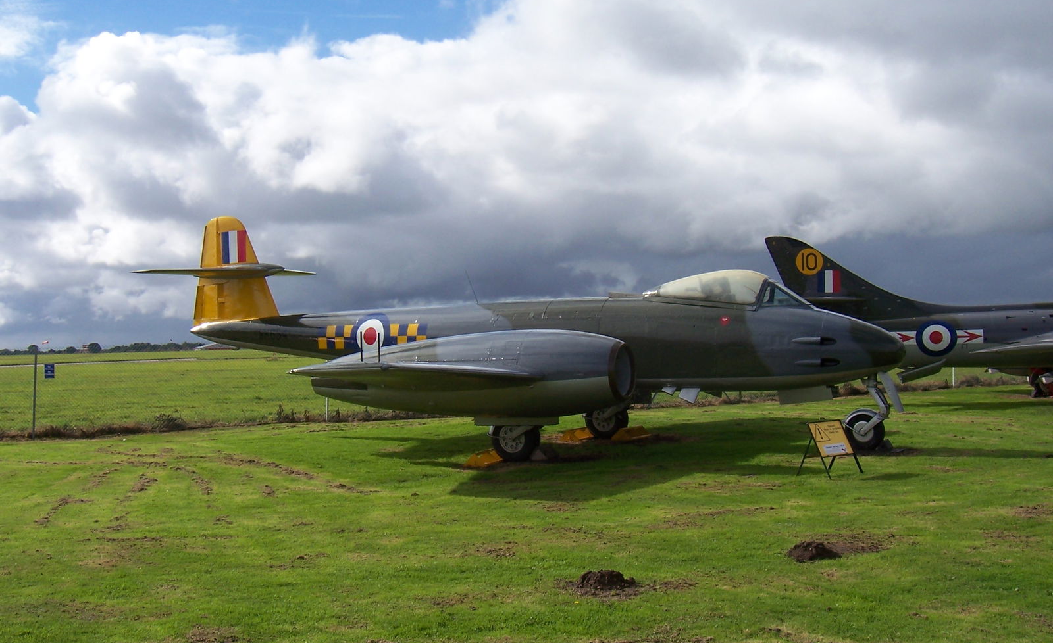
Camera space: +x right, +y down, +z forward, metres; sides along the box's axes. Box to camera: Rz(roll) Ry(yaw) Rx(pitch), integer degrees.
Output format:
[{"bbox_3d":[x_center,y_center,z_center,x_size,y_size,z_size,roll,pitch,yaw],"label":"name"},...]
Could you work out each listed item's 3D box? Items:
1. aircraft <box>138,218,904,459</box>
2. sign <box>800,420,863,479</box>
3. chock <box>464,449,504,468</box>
[{"bbox_3d":[-0.680,0.027,18.576,13.590,4.080,11.330,-1,0,28],"label":"aircraft"},{"bbox_3d":[3.611,1.509,13.023,0.682,0.628,0.455,0,-1,-42],"label":"sign"},{"bbox_3d":[-0.635,2.030,16.200,0.380,0.190,0.740,-2,-1,19],"label":"chock"}]

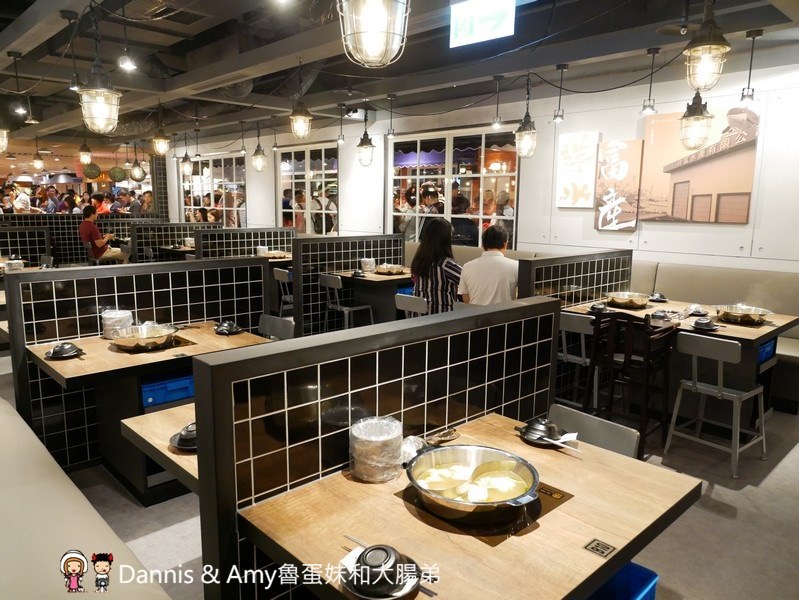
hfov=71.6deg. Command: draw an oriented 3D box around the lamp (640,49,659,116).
[{"bbox_3d":[2.015,-1.741,4.428,0.102,0.505,0.102,-8,14,-42],"label":"lamp"}]

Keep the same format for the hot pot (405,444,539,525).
[{"bbox_3d":[0.194,0.482,1.444,0.342,0.073,0.372,1,10,0],"label":"hot pot"}]

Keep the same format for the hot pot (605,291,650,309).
[{"bbox_3d":[1.737,0.005,4.221,0.342,0.073,0.367,1,10,0],"label":"hot pot"}]

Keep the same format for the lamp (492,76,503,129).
[{"bbox_3d":[0.982,-1.976,5.542,0.102,0.502,0.102,-8,14,-42],"label":"lamp"}]

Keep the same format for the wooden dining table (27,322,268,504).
[{"bbox_3d":[-1.307,0.601,2.998,1.020,0.736,0.704,-8,14,-42],"label":"wooden dining table"}]

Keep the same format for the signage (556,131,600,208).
[{"bbox_3d":[1.766,-1.291,5.519,0.041,0.724,0.439,-8,14,-42],"label":"signage"}]

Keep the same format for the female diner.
[{"bbox_3d":[0.364,0.025,4.519,0.632,1.372,0.490,-8,14,-42],"label":"female diner"}]

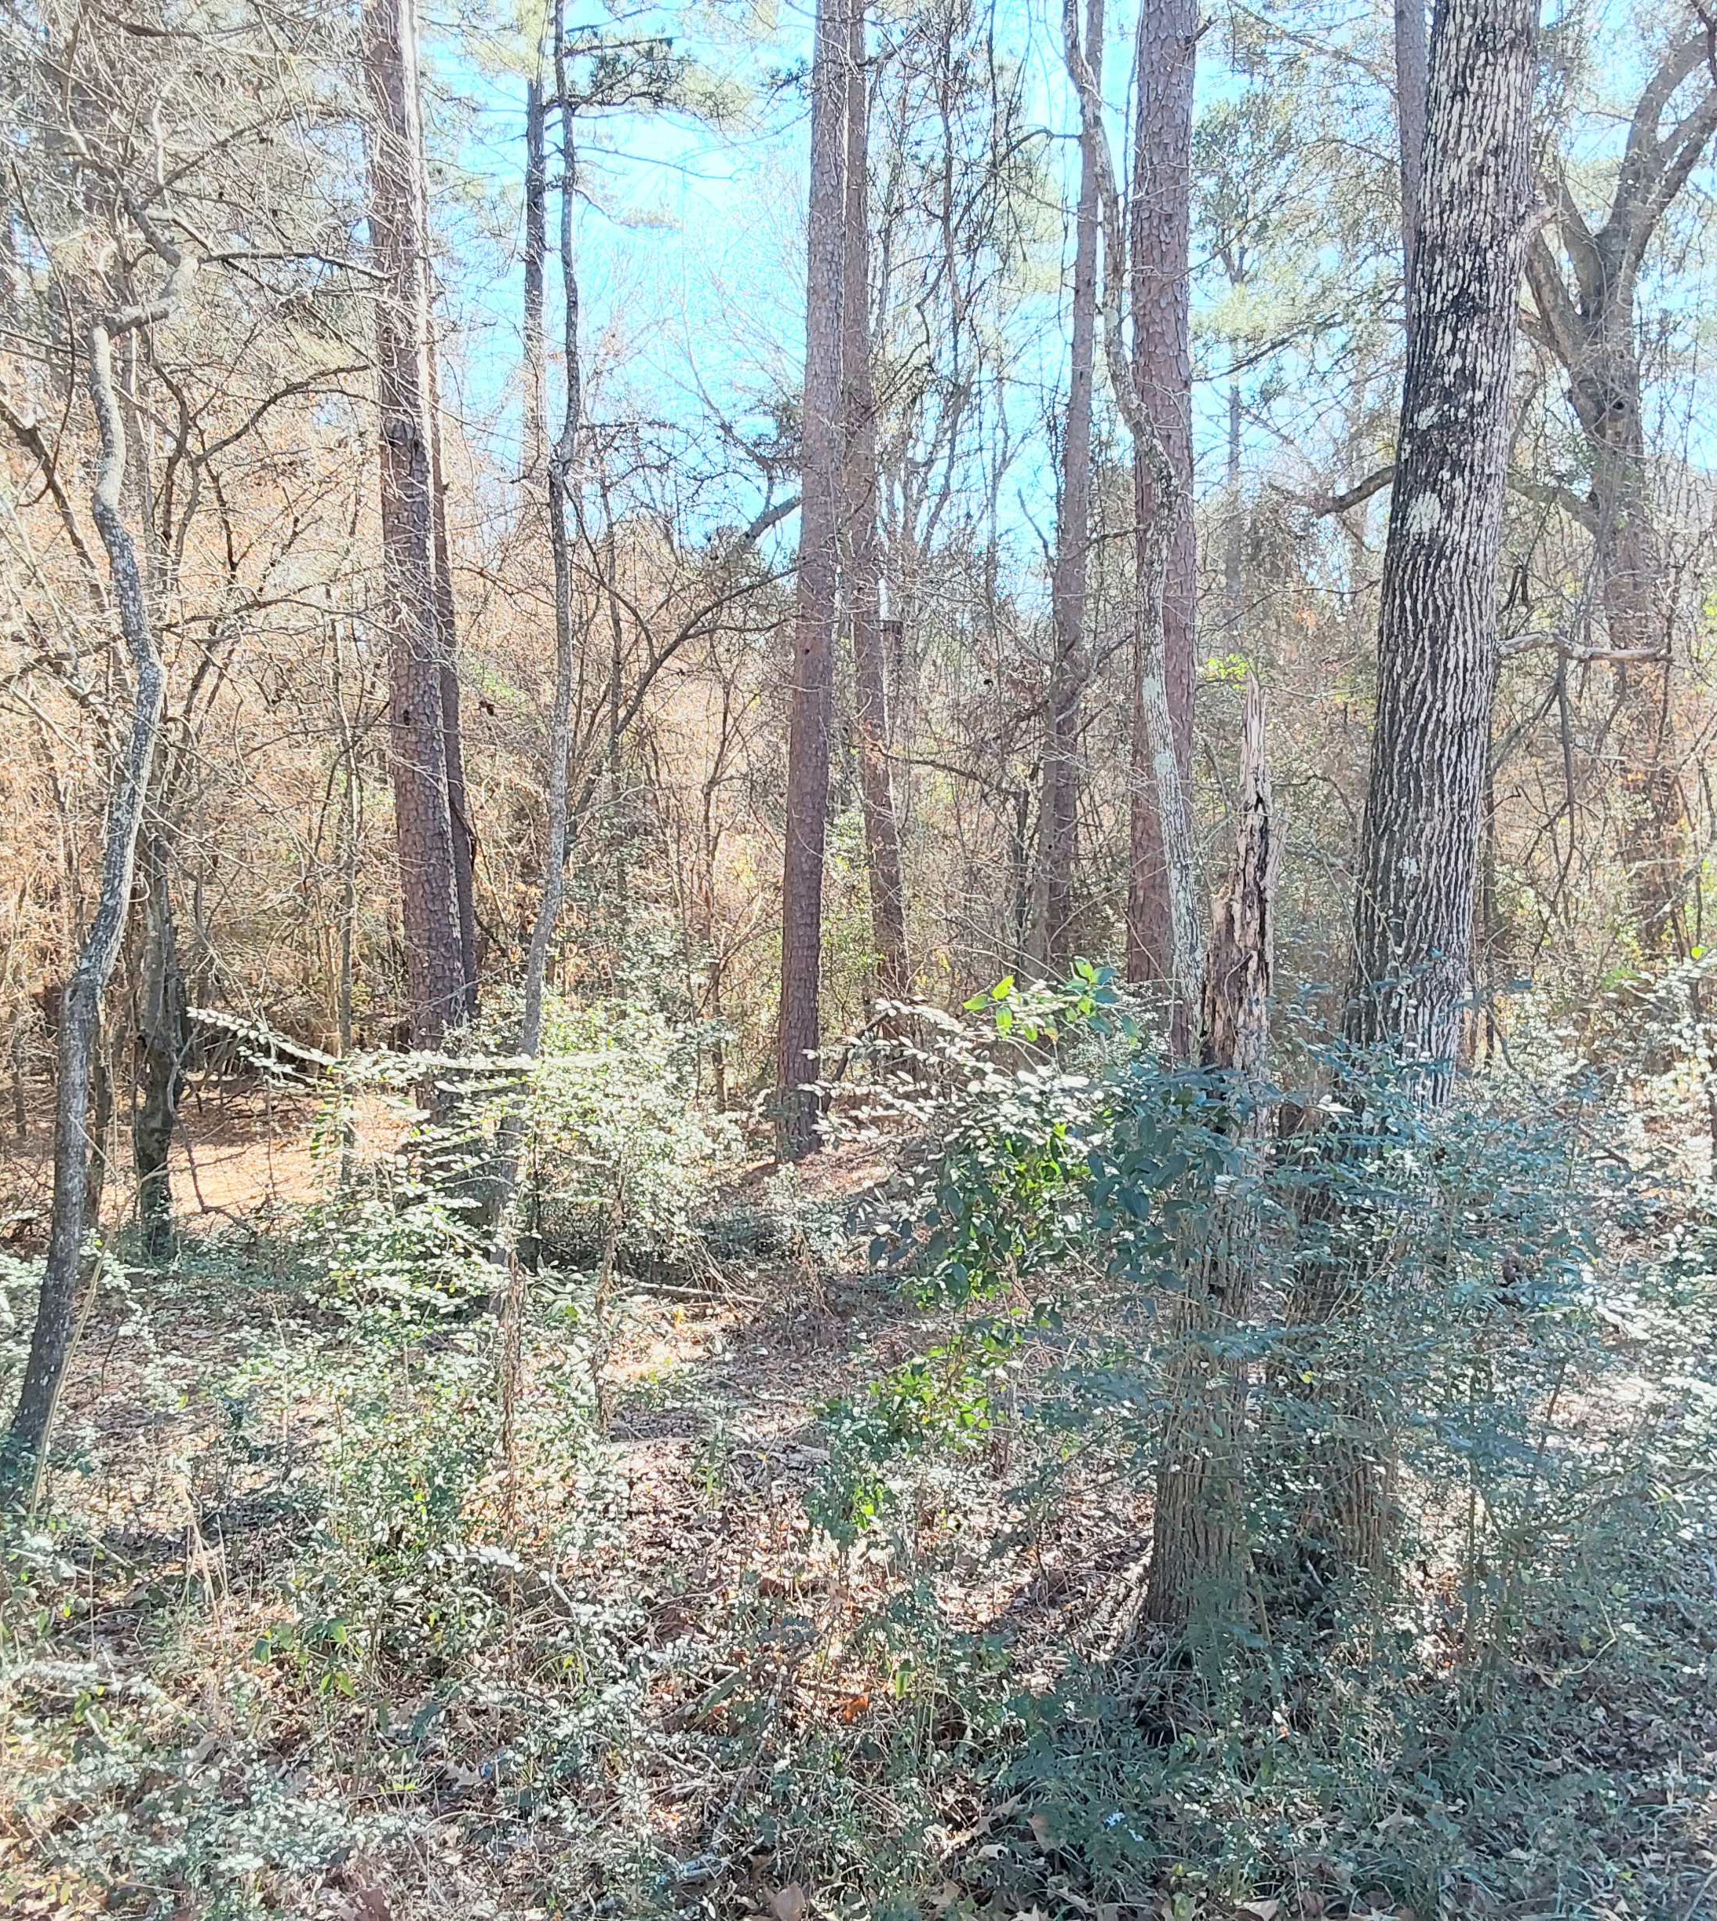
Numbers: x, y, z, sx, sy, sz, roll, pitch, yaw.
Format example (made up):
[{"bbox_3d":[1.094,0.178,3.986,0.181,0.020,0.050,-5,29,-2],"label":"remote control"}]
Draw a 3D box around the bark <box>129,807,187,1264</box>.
[{"bbox_3d":[-2.534,0.270,7.500,0.173,1.637,0.170,-1,6,-19],"label":"bark"}]

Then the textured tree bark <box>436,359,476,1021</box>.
[{"bbox_3d":[-2.329,-1.528,12.000,0.240,3.762,0.240,0,6,-11],"label":"textured tree bark"}]

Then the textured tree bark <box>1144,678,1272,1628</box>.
[{"bbox_3d":[0.686,0.389,4.100,0.186,1.850,0.240,2,6,10],"label":"textured tree bark"}]

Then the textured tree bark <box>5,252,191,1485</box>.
[{"bbox_3d":[-1.789,-0.185,4.900,0.352,2.798,0.320,-1,6,-20],"label":"textured tree bark"}]

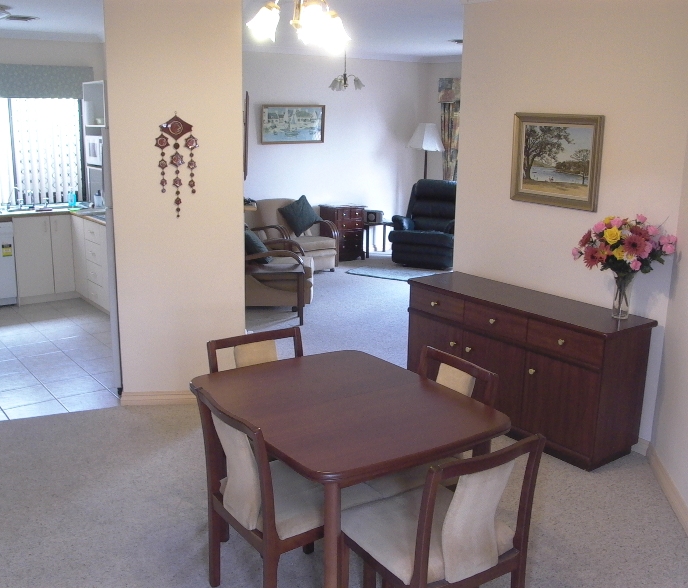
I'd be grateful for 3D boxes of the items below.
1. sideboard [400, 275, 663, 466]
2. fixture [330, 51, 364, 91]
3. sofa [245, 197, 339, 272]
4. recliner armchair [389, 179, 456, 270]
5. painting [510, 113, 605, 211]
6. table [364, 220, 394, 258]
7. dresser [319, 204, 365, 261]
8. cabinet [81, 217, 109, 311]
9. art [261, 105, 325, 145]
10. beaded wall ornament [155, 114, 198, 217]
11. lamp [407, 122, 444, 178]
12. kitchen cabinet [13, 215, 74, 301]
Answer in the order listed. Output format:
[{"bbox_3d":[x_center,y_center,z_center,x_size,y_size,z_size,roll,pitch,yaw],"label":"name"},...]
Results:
[{"bbox_3d":[1.084,0.407,4.733,0.500,0.765,1.590,-9,16,-35],"label":"sideboard"},{"bbox_3d":[0.023,-2.296,7.370,0.380,0.560,0.380,1,13,0],"label":"fixture"},{"bbox_3d":[-0.584,-0.739,9.113,0.800,0.860,0.850,-9,17,-36],"label":"sofa"},{"bbox_3d":[1.205,-0.901,9.575,0.860,1.030,0.910,7,15,24],"label":"recliner armchair"},{"bbox_3d":[1.248,-0.790,4.418,0.050,0.540,0.635,-9,17,-36],"label":"painting"},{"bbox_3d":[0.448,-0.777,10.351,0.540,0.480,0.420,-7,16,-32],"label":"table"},{"bbox_3d":[-0.020,-0.816,9.958,0.430,0.720,0.370,-7,16,-32],"label":"dresser"},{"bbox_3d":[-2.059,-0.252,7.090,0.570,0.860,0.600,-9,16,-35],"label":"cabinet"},{"bbox_3d":[-0.636,-2.164,9.553,0.900,0.480,0.035,-7,16,-32],"label":"art"},{"bbox_3d":[-0.996,-0.764,4.454,0.262,0.615,0.025,0,13,-6],"label":"beaded wall ornament"},{"bbox_3d":[1.125,-1.434,10.240,0.480,1.760,0.480,-9,17,-36],"label":"lamp"},{"bbox_3d":[-3.100,-0.380,7.557,0.560,0.860,0.570,-9,16,-35],"label":"kitchen cabinet"}]

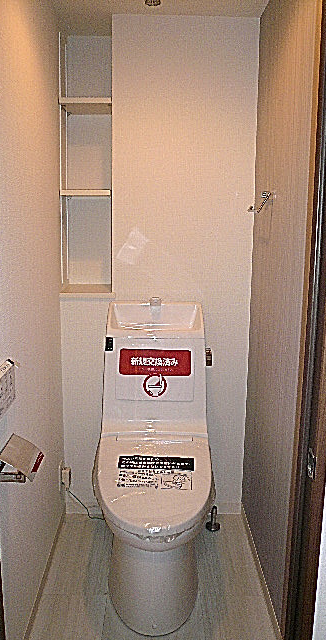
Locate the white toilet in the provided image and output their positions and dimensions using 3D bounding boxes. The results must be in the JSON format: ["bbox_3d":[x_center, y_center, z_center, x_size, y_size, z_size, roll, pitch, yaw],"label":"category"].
[{"bbox_3d":[-0.031,0.476,1.899,0.430,0.995,0.800,0,10,-1],"label":"white toilet"}]

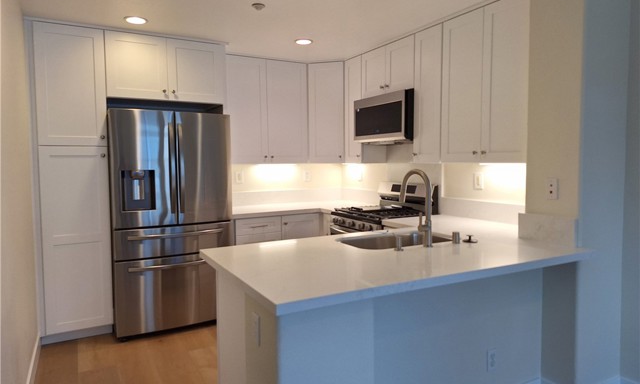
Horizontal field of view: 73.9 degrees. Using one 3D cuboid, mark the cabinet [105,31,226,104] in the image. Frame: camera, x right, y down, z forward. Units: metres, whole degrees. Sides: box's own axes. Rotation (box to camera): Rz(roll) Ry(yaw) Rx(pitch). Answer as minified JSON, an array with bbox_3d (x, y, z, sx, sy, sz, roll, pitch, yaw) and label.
[{"bbox_3d":[-1.396,-1.021,3.774,0.933,0.504,0.645,-2,4,-28],"label":"cabinet"}]

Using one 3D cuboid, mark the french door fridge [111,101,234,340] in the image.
[{"bbox_3d":[-1.345,0.234,3.770,0.907,1.779,0.855,-2,4,-29],"label":"french door fridge"}]

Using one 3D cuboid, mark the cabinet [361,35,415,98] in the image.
[{"bbox_3d":[0.731,-1.093,3.868,0.318,0.430,0.759,-2,4,-28],"label":"cabinet"}]

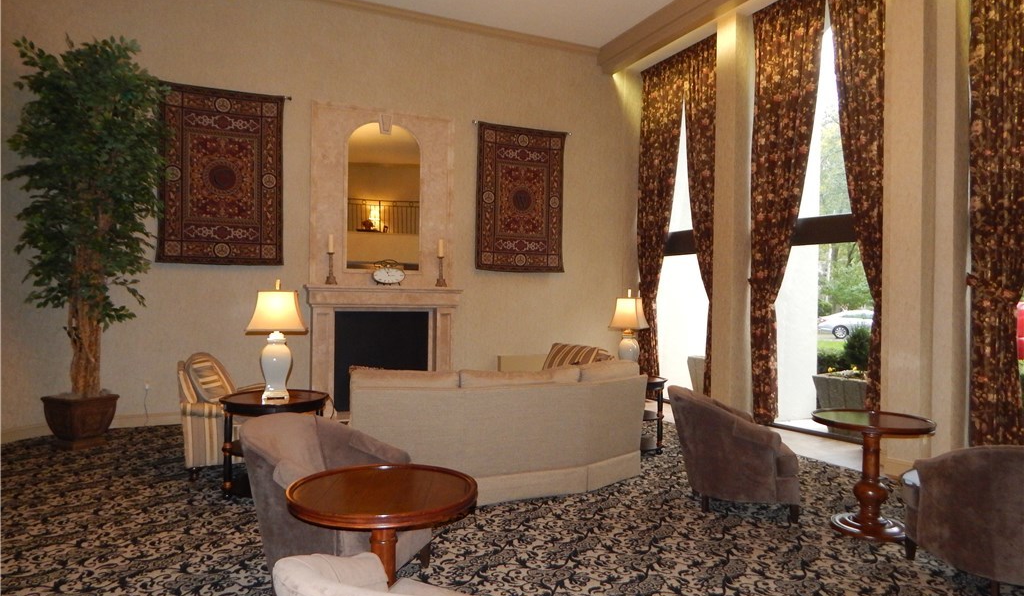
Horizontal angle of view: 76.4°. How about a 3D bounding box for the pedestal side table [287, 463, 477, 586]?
[{"bbox_3d":[-0.501,1.068,2.499,0.692,0.690,0.692,1,0,0],"label":"pedestal side table"}]

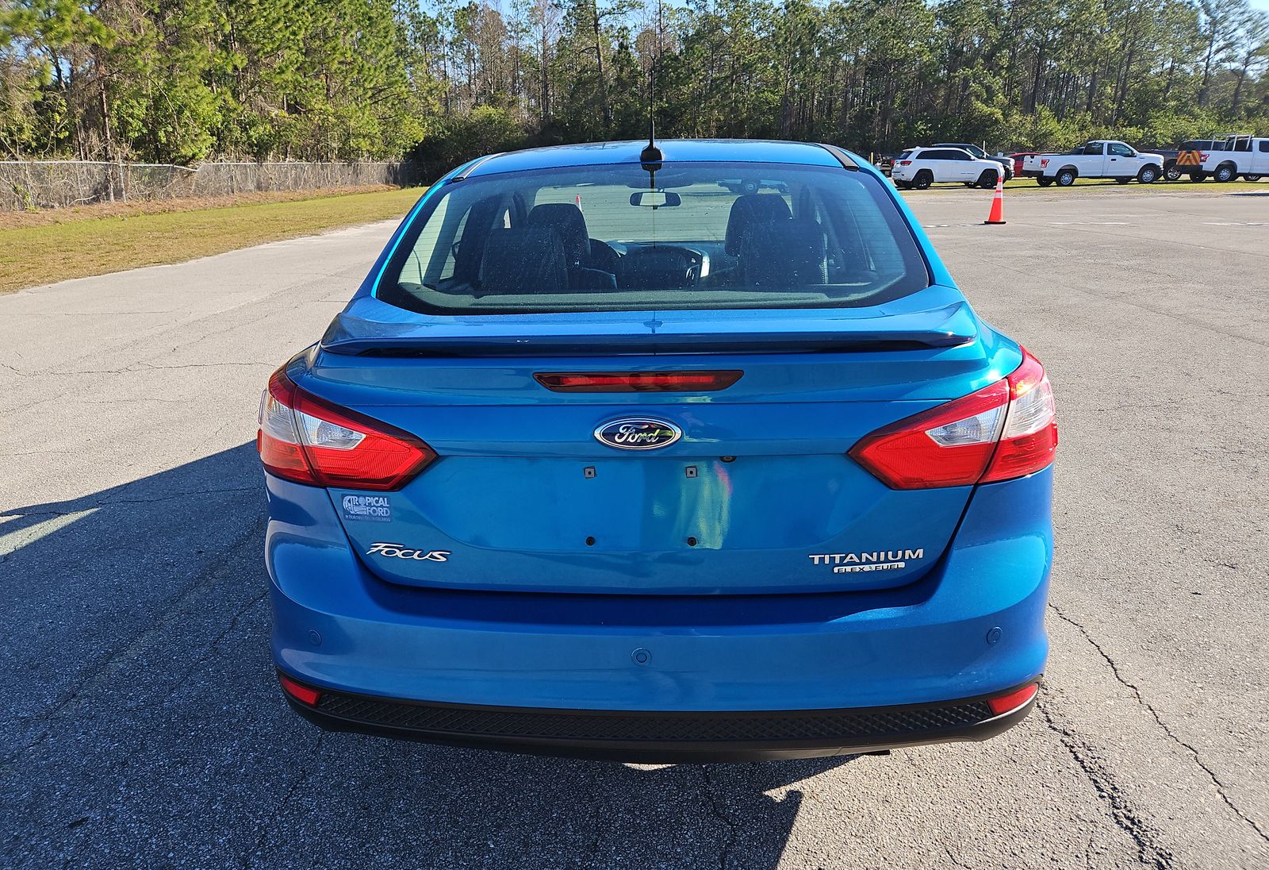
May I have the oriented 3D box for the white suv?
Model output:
[{"bbox_3d":[14.131,-11.985,37.893,4.820,1.770,1.960,-2,18,-1],"label":"white suv"}]

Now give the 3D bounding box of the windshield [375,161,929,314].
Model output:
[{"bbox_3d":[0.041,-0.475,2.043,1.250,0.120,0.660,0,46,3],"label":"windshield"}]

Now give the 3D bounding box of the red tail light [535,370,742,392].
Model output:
[{"bbox_3d":[0.005,-0.086,1.420,0.350,0.040,0.040,0,18,3],"label":"red tail light"}]

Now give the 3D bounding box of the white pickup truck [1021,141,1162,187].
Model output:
[{"bbox_3d":[20.531,-12.139,37.639,5.700,1.920,2.050,-1,18,1],"label":"white pickup truck"}]

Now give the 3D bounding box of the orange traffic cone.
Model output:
[{"bbox_3d":[7.402,-4.790,17.225,0.390,0.920,0.390,-1,18,0],"label":"orange traffic cone"}]

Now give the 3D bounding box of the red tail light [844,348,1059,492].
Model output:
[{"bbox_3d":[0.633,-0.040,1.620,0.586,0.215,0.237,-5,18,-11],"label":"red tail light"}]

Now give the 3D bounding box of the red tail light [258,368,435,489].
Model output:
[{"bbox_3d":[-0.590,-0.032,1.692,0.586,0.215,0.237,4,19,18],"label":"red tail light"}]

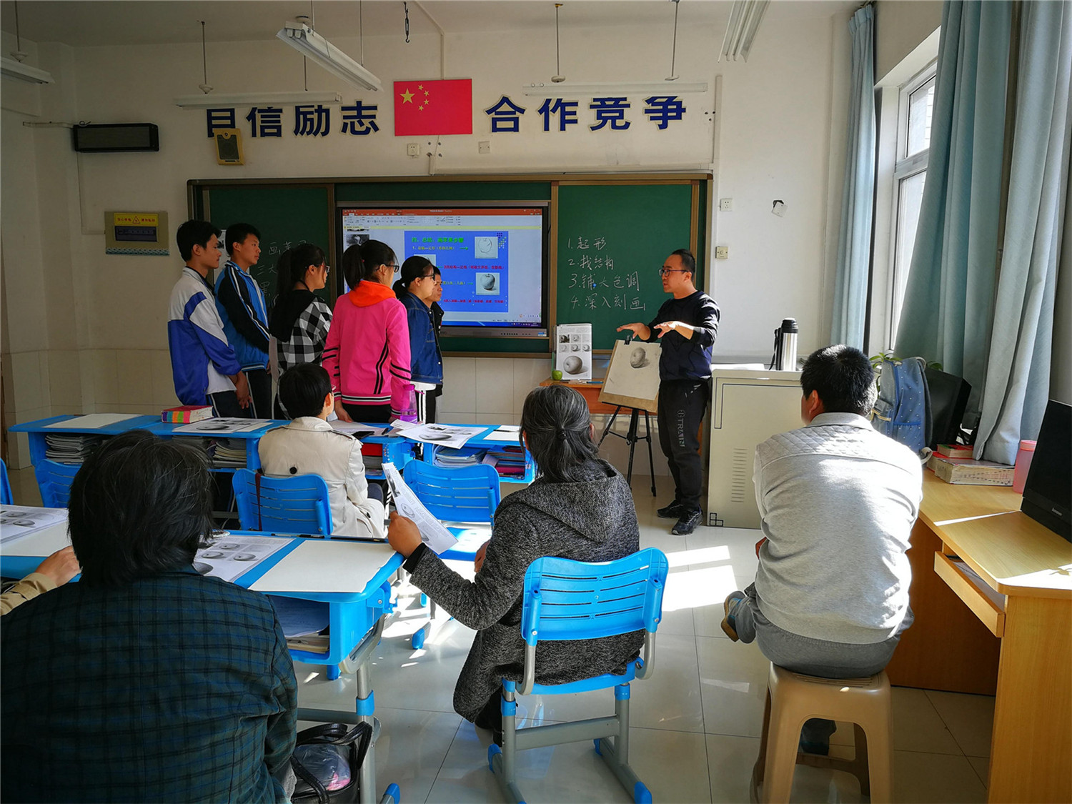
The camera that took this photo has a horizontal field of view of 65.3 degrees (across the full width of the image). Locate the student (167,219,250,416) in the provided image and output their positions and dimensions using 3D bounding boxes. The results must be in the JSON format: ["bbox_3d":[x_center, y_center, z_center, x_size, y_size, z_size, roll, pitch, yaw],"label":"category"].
[{"bbox_3d":[-1.770,-0.083,4.555,0.420,1.770,0.470,-2,9,-20],"label":"student"}]

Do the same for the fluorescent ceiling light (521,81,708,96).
[{"bbox_3d":[0.521,-2.095,5.600,1.250,0.070,0.120,2,8,8],"label":"fluorescent ceiling light"}]

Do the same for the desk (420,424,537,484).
[{"bbox_3d":[-0.254,0.532,3.897,0.620,0.760,0.440,2,8,8],"label":"desk"}]

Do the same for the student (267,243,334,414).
[{"bbox_3d":[-1.372,-0.076,4.971,0.330,1.690,0.430,-3,9,-19],"label":"student"}]

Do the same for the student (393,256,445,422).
[{"bbox_3d":[-0.672,-0.019,4.855,0.290,1.620,0.420,-1,8,-12],"label":"student"}]

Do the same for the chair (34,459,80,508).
[{"bbox_3d":[-1.799,0.582,3.607,0.420,0.770,0.440,1,8,6],"label":"chair"}]

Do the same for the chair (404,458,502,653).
[{"bbox_3d":[-0.276,0.586,3.479,0.400,0.770,0.450,2,8,13],"label":"chair"}]

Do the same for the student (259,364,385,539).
[{"bbox_3d":[-0.782,0.406,3.366,0.460,1.150,0.670,4,9,21],"label":"student"}]

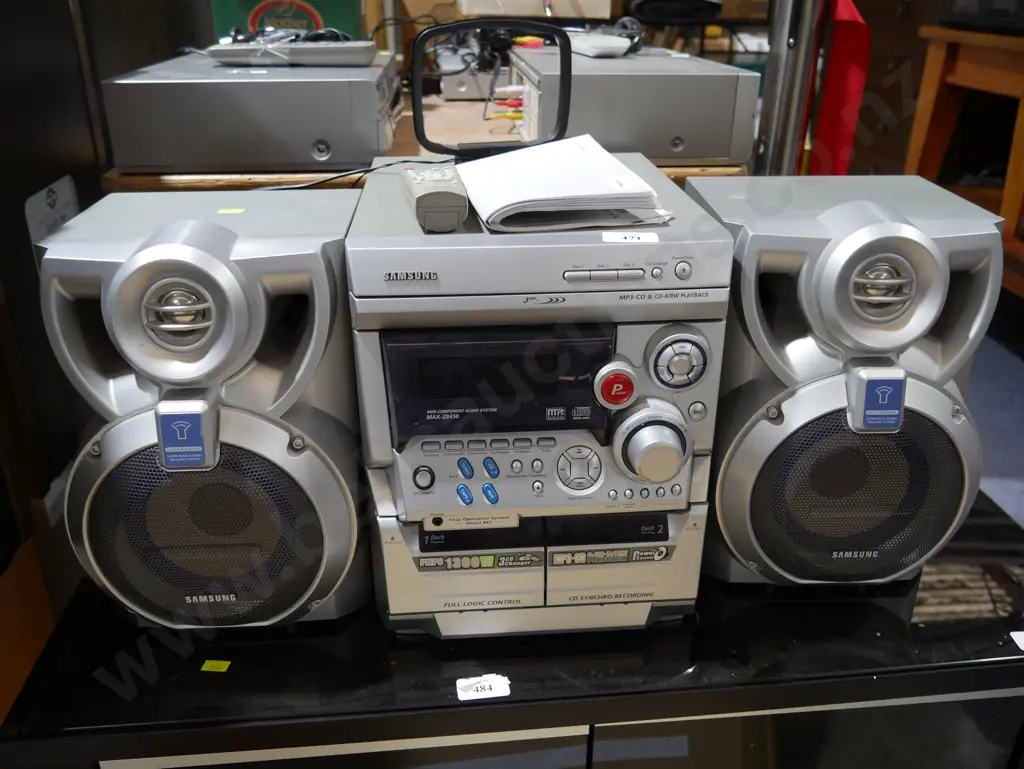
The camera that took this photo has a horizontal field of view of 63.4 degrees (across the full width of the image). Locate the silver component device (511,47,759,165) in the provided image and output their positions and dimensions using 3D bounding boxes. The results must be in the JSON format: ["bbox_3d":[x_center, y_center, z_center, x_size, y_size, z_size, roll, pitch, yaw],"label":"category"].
[{"bbox_3d":[0.141,-0.402,1.165,0.258,0.103,0.424,-2,26,-5],"label":"silver component device"}]

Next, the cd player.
[{"bbox_3d":[0.012,-0.008,0.748,0.269,0.325,0.316,-2,27,-4],"label":"cd player"}]

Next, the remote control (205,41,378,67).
[{"bbox_3d":[-0.278,-0.419,1.055,0.215,0.026,0.055,0,26,1],"label":"remote control"}]

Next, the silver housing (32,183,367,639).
[{"bbox_3d":[-0.228,0.018,0.696,0.214,0.319,0.188,-2,27,-3],"label":"silver housing"}]

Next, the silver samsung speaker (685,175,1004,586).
[{"bbox_3d":[0.267,-0.005,0.743,0.214,0.319,0.191,-1,27,-2],"label":"silver samsung speaker"}]

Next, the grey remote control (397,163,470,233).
[{"bbox_3d":[-0.066,-0.156,0.656,0.043,0.027,0.165,-5,27,-10],"label":"grey remote control"}]

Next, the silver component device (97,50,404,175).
[{"bbox_3d":[-0.318,-0.383,1.125,0.300,0.098,0.419,-2,26,-4],"label":"silver component device"}]

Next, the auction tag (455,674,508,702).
[{"bbox_3d":[-0.022,0.233,0.637,0.038,0.002,0.022,-2,26,-4],"label":"auction tag"}]

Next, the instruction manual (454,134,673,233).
[{"bbox_3d":[0.030,-0.170,0.679,0.145,0.030,0.200,-6,27,-11],"label":"instruction manual"}]

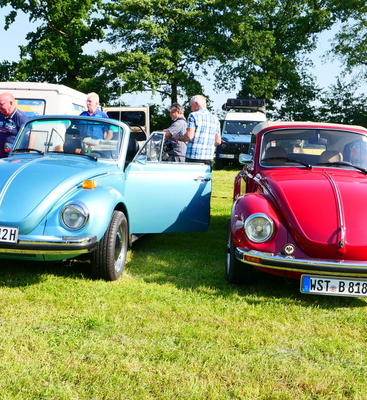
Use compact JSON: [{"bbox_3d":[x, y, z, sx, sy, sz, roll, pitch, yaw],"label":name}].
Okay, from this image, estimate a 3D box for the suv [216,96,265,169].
[{"bbox_3d":[2.415,-2.433,17.800,1.850,2.300,4.500,5,9,12],"label":"suv"}]

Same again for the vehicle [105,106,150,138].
[{"bbox_3d":[-2.181,-2.636,18.800,1.800,1.950,4.400,2,9,-3],"label":"vehicle"}]

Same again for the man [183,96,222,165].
[{"bbox_3d":[0.246,-0.536,6.600,0.500,1.780,0.380,-2,10,-28],"label":"man"}]

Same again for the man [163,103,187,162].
[{"bbox_3d":[-0.131,-0.556,7.000,0.450,1.660,0.480,2,9,-7],"label":"man"}]

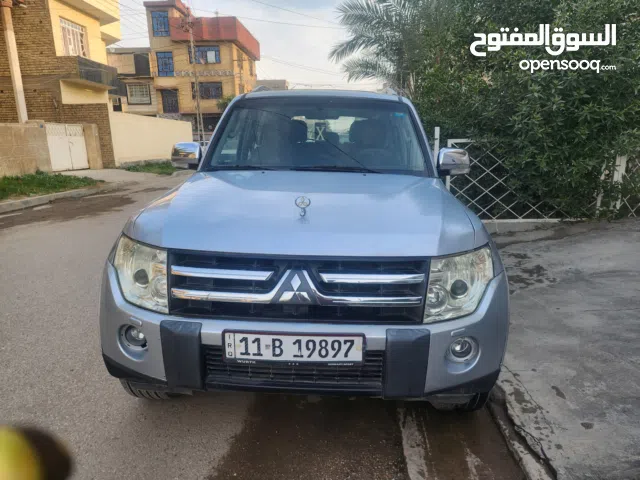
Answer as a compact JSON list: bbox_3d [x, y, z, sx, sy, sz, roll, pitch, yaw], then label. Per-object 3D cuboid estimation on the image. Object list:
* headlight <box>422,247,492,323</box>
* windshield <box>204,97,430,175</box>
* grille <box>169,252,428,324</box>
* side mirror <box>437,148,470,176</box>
[{"bbox_3d":[0.571,0.162,1.739,0.350,0.260,0.330,0,13,-5],"label":"headlight"},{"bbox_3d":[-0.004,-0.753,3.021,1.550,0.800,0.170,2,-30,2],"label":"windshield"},{"bbox_3d":[-0.091,0.180,1.606,1.020,0.260,0.150,2,12,2],"label":"grille"},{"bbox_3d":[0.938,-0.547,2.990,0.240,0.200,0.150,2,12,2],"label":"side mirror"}]

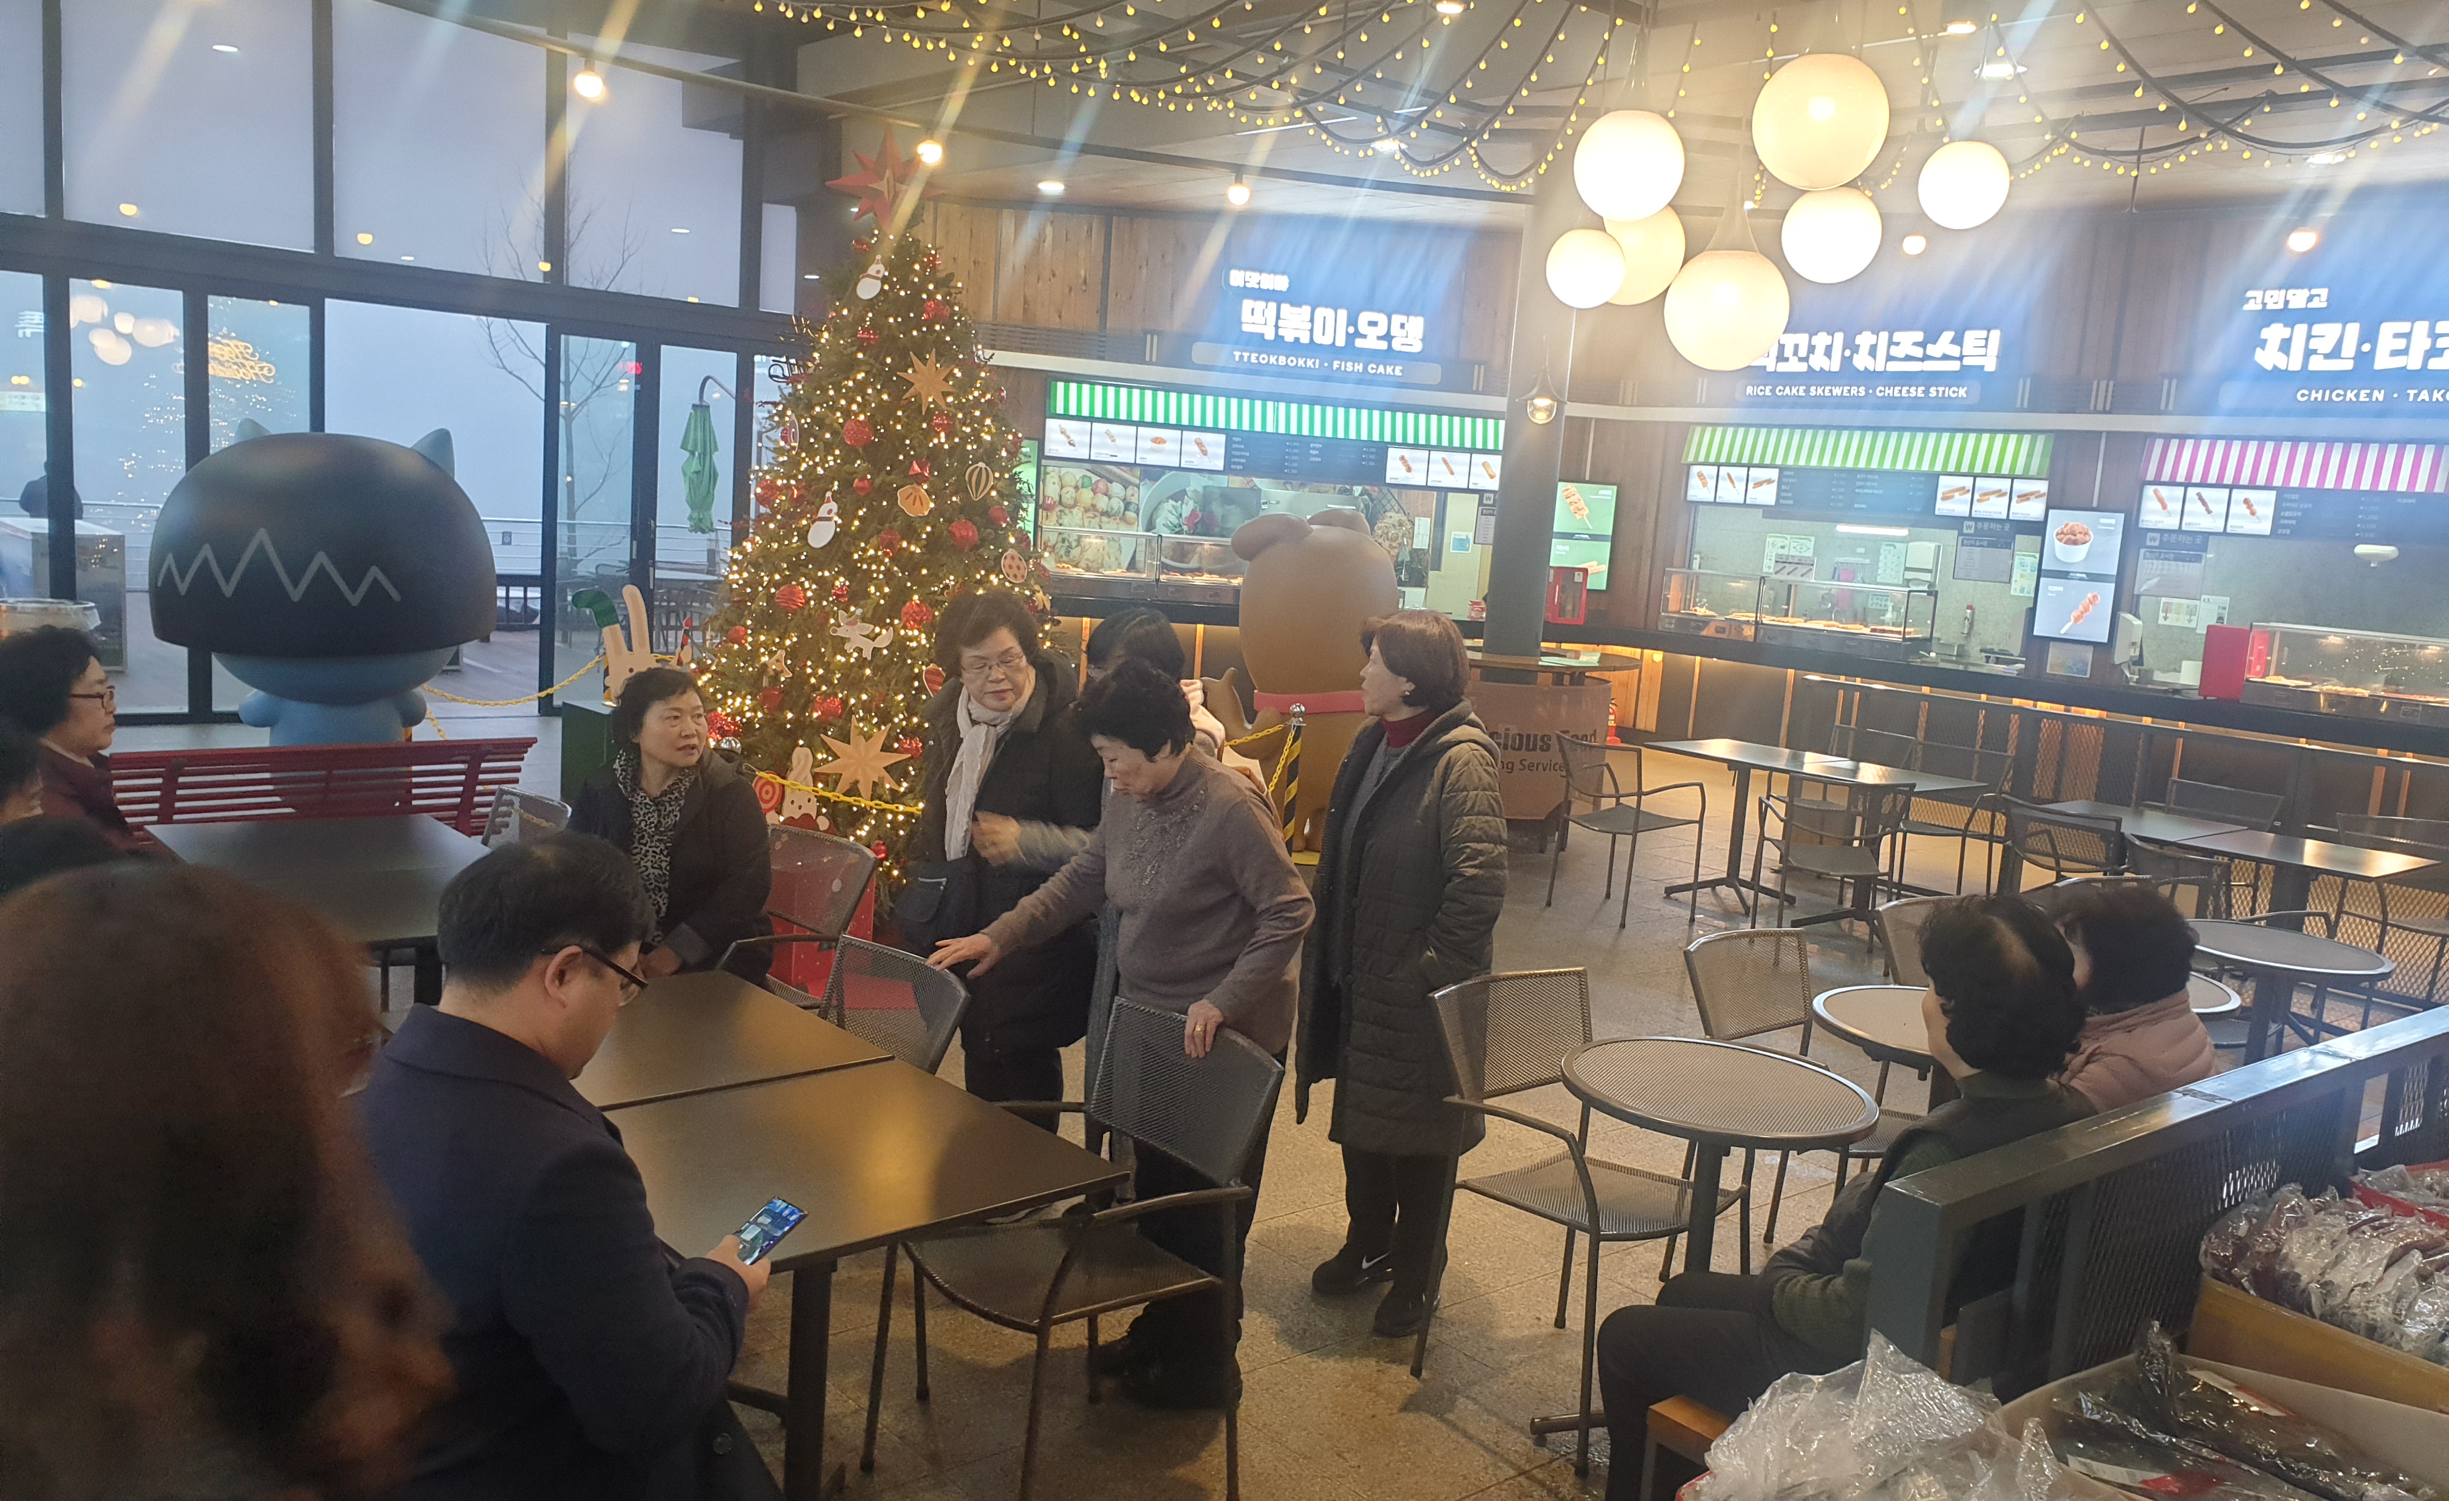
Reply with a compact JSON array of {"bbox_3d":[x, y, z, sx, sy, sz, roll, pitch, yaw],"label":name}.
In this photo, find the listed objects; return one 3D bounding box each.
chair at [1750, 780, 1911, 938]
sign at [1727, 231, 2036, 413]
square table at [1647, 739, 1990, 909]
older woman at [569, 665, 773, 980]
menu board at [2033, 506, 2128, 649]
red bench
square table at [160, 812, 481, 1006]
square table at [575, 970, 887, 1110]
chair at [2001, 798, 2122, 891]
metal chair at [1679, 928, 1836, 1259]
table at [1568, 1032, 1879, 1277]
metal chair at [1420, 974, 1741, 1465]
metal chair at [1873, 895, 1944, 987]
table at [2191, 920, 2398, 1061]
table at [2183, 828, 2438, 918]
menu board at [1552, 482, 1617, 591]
[{"bbox_3d":[2.592,0.487,7.835,0.560,0.820,0.570,5,8,6],"label":"chair"},{"bbox_3d":[4.875,-3.184,13.819,2.250,1.200,0.130,11,10,41],"label":"sign"},{"bbox_3d":[2.977,0.420,9.429,0.700,0.710,1.560,-2,10,-39],"label":"square table"},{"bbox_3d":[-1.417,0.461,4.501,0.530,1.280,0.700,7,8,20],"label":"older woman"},{"bbox_3d":[6.065,-1.228,13.049,0.530,0.940,0.080,11,10,41],"label":"menu board"},{"bbox_3d":[-3.303,0.327,6.643,1.382,0.790,0.680,-3,10,-42],"label":"red bench"},{"bbox_3d":[-2.181,0.663,4.653,0.700,0.730,1.400,-3,10,-40],"label":"square table"},{"bbox_3d":[-1.141,0.898,3.509,0.705,0.730,0.690,-3,11,-42],"label":"square table"},{"bbox_3d":[3.391,0.610,7.349,0.570,0.820,0.560,-2,10,-38],"label":"chair"},{"bbox_3d":[1.442,0.916,4.437,0.535,0.845,0.545,-3,10,-41],"label":"metal chair"},{"bbox_3d":[0.982,1.037,3.809,0.635,0.712,0.635,4,8,0],"label":"table"},{"bbox_3d":[0.743,0.936,3.832,0.550,0.835,0.560,-2,10,-39],"label":"metal chair"},{"bbox_3d":[2.091,0.864,5.034,0.550,0.835,0.560,-3,10,-40],"label":"metal chair"},{"bbox_3d":[3.139,0.944,5.591,0.635,0.712,0.635,4,8,0],"label":"table"},{"bbox_3d":[4.108,0.746,7.058,0.710,0.730,0.710,-3,10,-41],"label":"table"},{"bbox_3d":[3.247,-1.919,16.500,0.565,0.965,0.060,6,8,16],"label":"menu board"}]

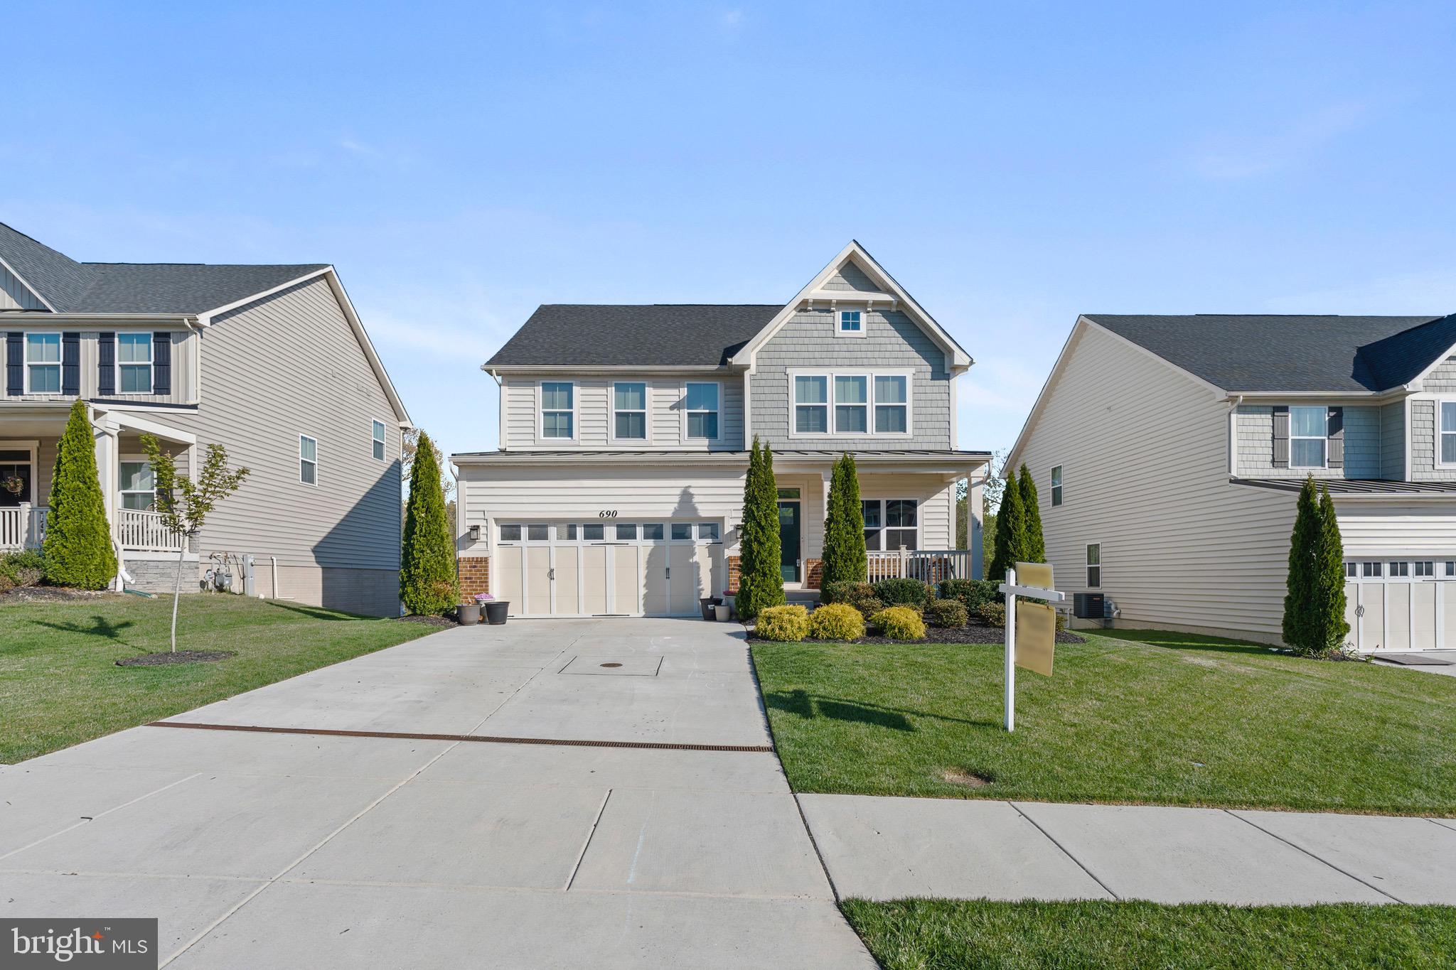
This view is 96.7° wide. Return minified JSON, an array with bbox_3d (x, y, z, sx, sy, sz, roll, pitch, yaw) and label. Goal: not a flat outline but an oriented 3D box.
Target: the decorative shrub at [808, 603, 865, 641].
[{"bbox_3d":[1.931,2.427,11.500,0.990,0.680,0.950,0,-4,-1],"label":"decorative shrub"}]

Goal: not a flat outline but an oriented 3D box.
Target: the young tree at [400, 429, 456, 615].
[{"bbox_3d":[-6.057,0.783,13.100,1.080,3.720,1.050,0,-2,0],"label":"young tree"}]

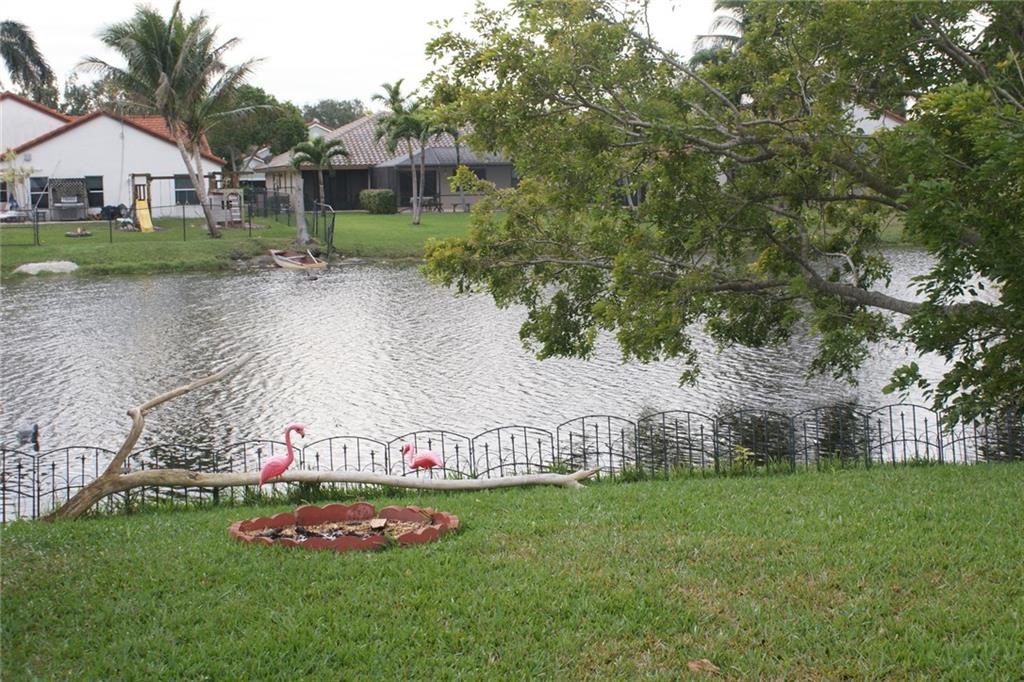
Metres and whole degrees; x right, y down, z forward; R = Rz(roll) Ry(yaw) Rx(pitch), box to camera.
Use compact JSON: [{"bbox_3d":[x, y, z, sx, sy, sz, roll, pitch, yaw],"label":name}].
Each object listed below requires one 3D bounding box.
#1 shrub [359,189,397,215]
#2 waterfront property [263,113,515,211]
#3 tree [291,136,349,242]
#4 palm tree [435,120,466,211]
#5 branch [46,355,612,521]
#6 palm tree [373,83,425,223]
[{"bbox_3d":[-7.423,-7.717,70.410,2.100,1.450,1.800,-4,8,-22],"label":"shrub"},{"bbox_3d":[-7.259,-11.609,82.093,15.500,6.100,13.500,-4,8,-22],"label":"waterfront property"},{"bbox_3d":[-7.556,-5.947,49.743,2.300,4.150,2.200,-1,7,0],"label":"tree"},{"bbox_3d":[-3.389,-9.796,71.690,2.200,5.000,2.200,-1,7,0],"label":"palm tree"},{"bbox_3d":[-1.528,0.714,10.623,4.550,1.300,0.900,-2,7,-9],"label":"branch"},{"bbox_3d":[-5.239,-8.716,59.088,2.500,6.650,2.500,-1,7,0],"label":"palm tree"}]

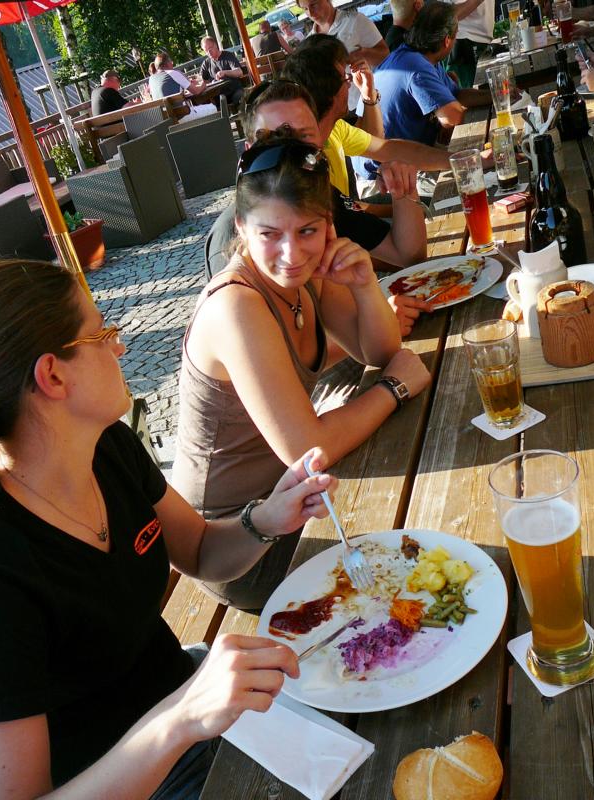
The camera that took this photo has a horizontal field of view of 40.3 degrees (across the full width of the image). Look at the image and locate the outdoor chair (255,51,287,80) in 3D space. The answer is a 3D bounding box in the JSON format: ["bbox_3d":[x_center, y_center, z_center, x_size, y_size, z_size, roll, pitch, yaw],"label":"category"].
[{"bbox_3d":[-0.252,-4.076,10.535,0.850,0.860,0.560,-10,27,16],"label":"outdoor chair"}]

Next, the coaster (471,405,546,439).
[{"bbox_3d":[0.349,0.031,1.335,0.093,0.002,0.093,-24,27,-14],"label":"coaster"}]

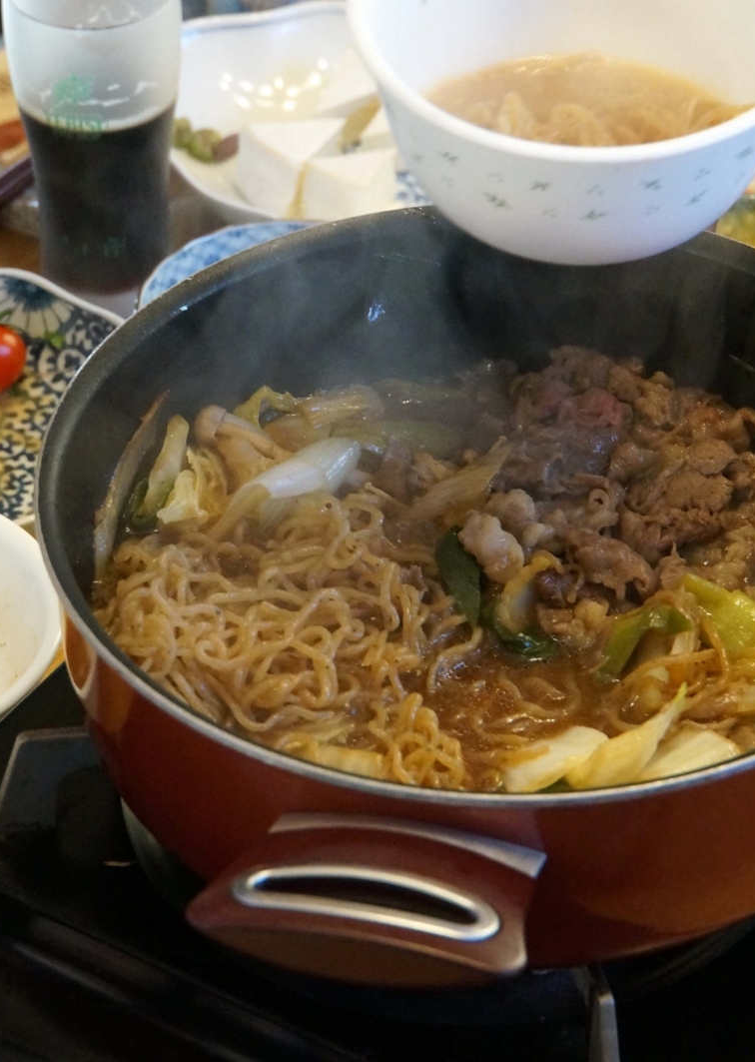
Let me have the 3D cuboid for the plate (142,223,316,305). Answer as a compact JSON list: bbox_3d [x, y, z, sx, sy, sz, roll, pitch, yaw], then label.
[{"bbox_3d":[-0.033,-0.072,1.390,0.112,0.025,0.112,0,40,0],"label":"plate"}]

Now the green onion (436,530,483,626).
[{"bbox_3d":[0.027,0.016,1.129,0.014,0.016,0.037,-7,41,-8],"label":"green onion"}]

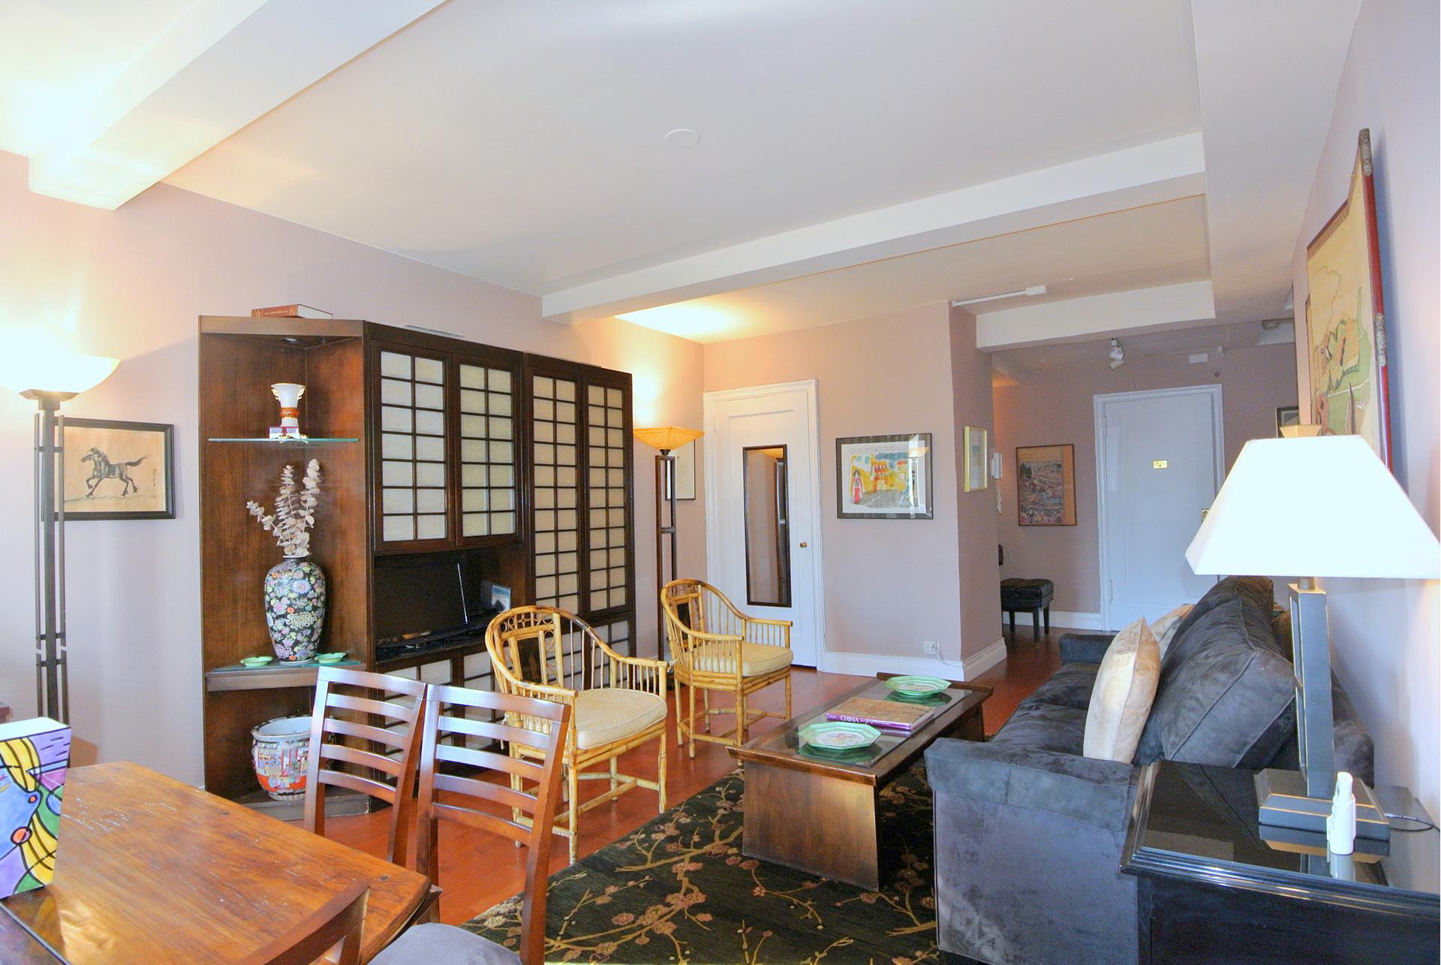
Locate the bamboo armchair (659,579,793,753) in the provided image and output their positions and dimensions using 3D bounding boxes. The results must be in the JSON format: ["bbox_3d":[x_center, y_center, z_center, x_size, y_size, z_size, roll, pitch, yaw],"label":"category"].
[{"bbox_3d":[0.027,0.948,3.784,0.588,0.837,0.538,-3,-2,35],"label":"bamboo armchair"}]

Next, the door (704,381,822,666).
[{"bbox_3d":[0.298,0.331,5.677,1.049,2.162,0.092,-2,-1,35],"label":"door"}]

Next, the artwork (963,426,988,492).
[{"bbox_3d":[1.914,-0.166,5.375,0.028,0.471,0.607,-3,-2,33],"label":"artwork"}]

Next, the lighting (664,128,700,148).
[{"bbox_3d":[-0.137,-1.245,2.614,0.127,0.024,0.127,-1,-1,0],"label":"lighting"}]

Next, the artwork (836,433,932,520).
[{"bbox_3d":[1.161,-0.035,5.160,0.701,0.594,0.025,-3,-2,33],"label":"artwork"}]

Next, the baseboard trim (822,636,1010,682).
[{"bbox_3d":[1.517,1.303,5.557,1.015,0.164,1.087,-2,-1,35],"label":"baseboard trim"}]

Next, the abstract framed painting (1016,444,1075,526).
[{"bbox_3d":[3.108,0.031,6.894,0.511,0.764,0.029,-2,-1,35],"label":"abstract framed painting"}]

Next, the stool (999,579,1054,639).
[{"bbox_3d":[2.660,1.109,6.314,0.399,0.497,0.595,-3,-2,33],"label":"stool"}]

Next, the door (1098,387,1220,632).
[{"bbox_3d":[3.875,0.268,6.364,0.963,2.167,0.092,-2,-1,35],"label":"door"}]

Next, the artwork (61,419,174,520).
[{"bbox_3d":[-2.229,-0.044,2.651,0.025,0.366,0.389,-3,-2,33],"label":"artwork"}]

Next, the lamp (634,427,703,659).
[{"bbox_3d":[-0.367,0.522,5.157,0.376,1.788,0.376,-2,-1,35],"label":"lamp"}]

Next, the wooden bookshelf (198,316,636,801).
[{"bbox_3d":[-1.305,0.365,3.700,0.409,2.078,2.201,-3,-2,33],"label":"wooden bookshelf"}]

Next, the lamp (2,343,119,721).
[{"bbox_3d":[-2.141,0.497,2.300,0.352,1.801,0.352,-2,-1,35],"label":"lamp"}]

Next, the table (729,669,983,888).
[{"bbox_3d":[0.637,1.123,2.926,0.565,0.385,1.286,-3,-2,36],"label":"table"}]

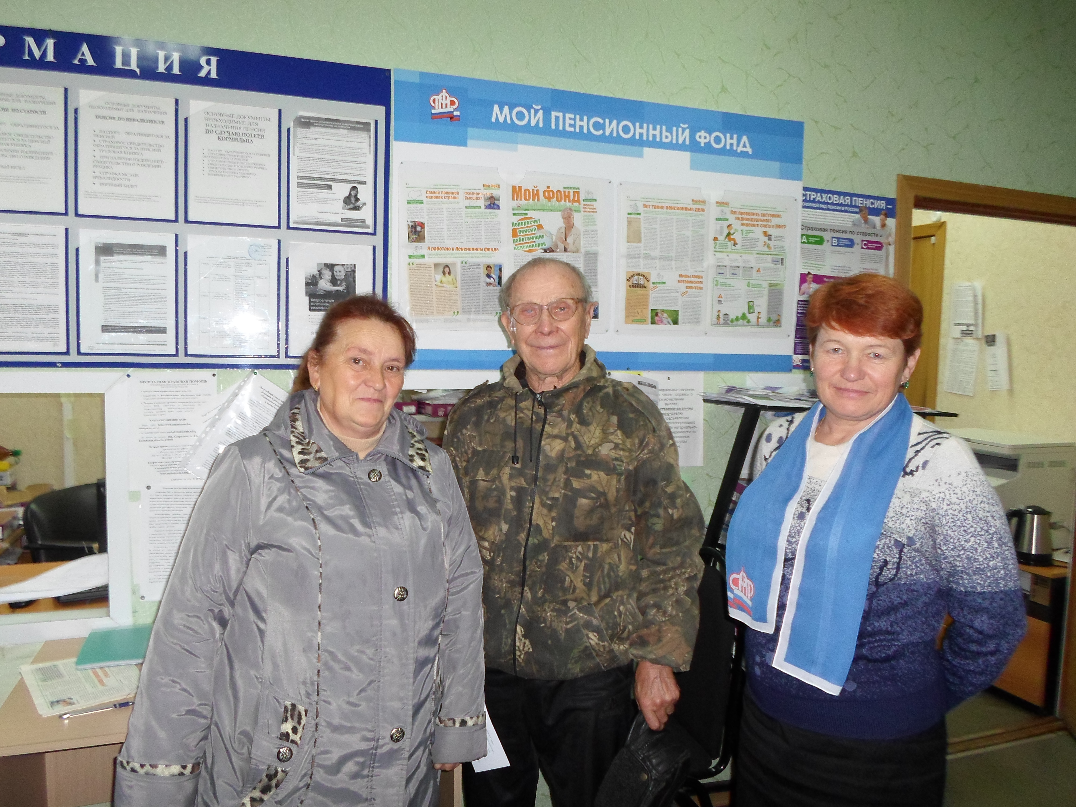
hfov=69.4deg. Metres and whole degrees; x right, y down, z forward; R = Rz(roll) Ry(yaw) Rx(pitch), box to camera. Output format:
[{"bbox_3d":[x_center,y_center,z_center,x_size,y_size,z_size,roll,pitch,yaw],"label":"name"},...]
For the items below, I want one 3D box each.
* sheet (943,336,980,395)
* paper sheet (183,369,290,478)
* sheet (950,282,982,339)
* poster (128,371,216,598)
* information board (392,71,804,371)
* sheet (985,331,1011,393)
[{"bbox_3d":[2.265,-0.195,4.160,0.012,0.295,0.195,0,8,-19],"label":"sheet"},{"bbox_3d":[-0.727,0.101,2.005,0.225,0.300,0.012,37,-7,-18],"label":"paper sheet"},{"bbox_3d":[2.272,-0.495,4.133,0.012,0.297,0.205,0,5,-19],"label":"sheet"},{"bbox_3d":[-0.910,0.210,1.959,0.215,0.578,0.010,0,5,-19],"label":"poster"},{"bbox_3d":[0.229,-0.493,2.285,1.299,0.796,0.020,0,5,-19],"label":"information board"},{"bbox_3d":[2.336,-0.211,3.953,0.012,0.295,0.140,0,-4,-19],"label":"sheet"}]

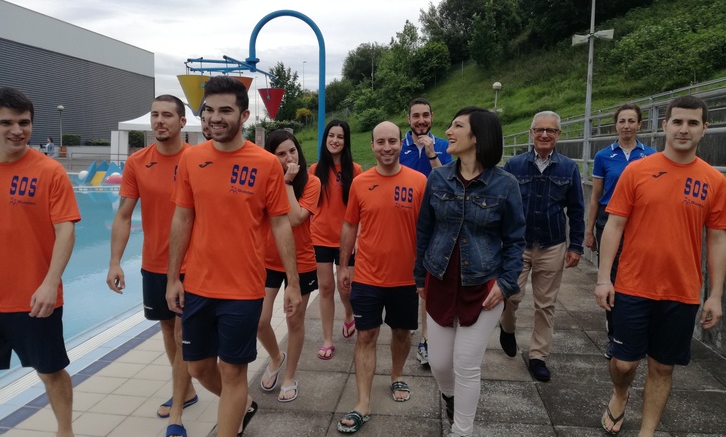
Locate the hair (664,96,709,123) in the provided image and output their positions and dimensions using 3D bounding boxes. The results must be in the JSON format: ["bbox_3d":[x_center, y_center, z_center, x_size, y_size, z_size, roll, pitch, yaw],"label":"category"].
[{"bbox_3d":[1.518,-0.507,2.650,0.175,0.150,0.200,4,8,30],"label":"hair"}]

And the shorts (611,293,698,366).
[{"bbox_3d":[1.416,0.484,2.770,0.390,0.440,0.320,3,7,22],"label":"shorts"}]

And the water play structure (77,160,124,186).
[{"bbox_3d":[-12.646,-2.184,27.500,2.500,1.250,2.000,-1,7,-8],"label":"water play structure"}]

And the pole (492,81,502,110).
[{"bbox_3d":[5.698,-3.982,24.000,0.420,3.600,0.420,1,7,7],"label":"pole"}]

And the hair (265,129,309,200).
[{"bbox_3d":[-0.463,-0.327,3.430,0.270,0.450,0.240,1,7,6],"label":"hair"}]

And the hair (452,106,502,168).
[{"bbox_3d":[0.538,-0.380,2.660,0.230,0.280,0.200,-1,7,-7],"label":"hair"}]

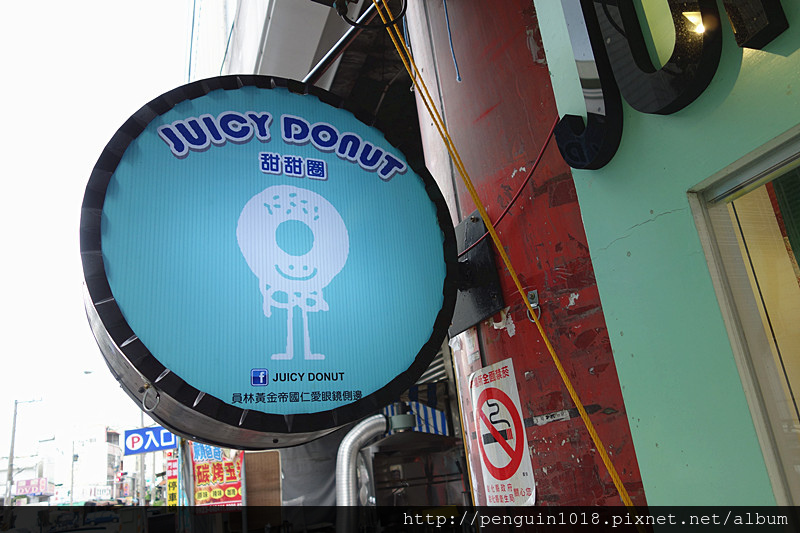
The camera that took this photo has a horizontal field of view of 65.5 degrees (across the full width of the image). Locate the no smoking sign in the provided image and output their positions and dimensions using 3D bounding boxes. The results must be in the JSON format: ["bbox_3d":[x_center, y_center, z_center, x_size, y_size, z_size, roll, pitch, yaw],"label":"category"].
[{"bbox_3d":[0.218,0.376,1.393,0.010,0.302,0.211,0,-20,-21],"label":"no smoking sign"}]

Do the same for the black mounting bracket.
[{"bbox_3d":[0.128,0.020,1.528,0.080,0.257,0.291,0,-20,-21],"label":"black mounting bracket"}]

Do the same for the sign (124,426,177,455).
[{"bbox_3d":[-6.214,4.396,15.564,1.213,0.585,0.150,-2,-19,-14],"label":"sign"}]

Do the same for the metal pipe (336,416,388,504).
[{"bbox_3d":[-0.180,1.080,3.178,0.302,0.620,0.150,0,-20,-21],"label":"metal pipe"}]

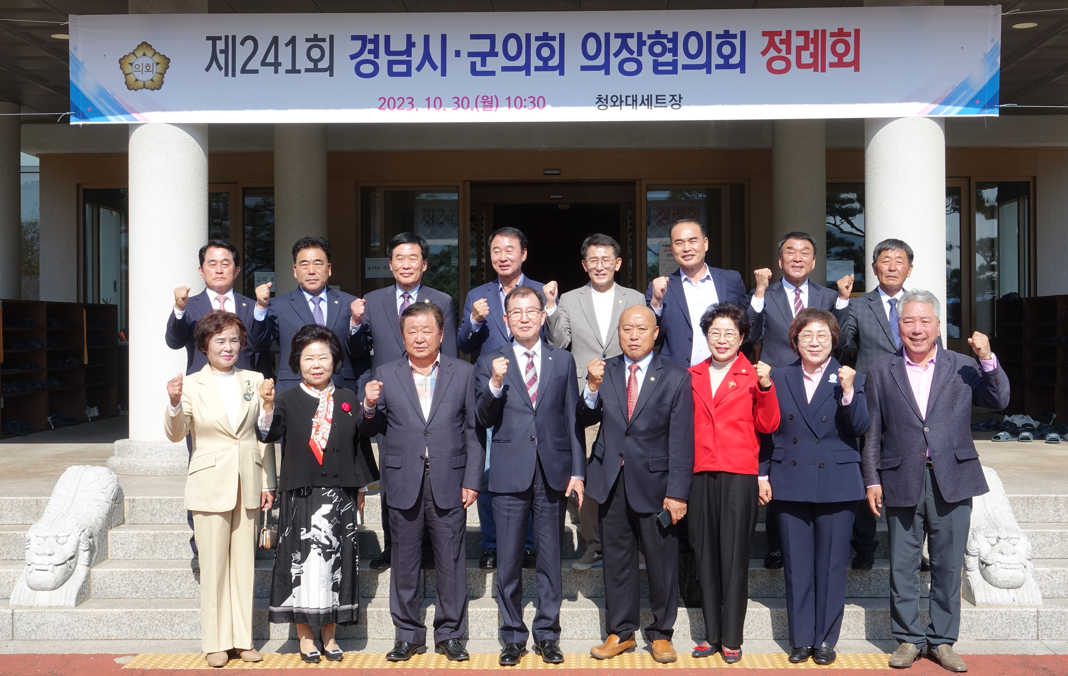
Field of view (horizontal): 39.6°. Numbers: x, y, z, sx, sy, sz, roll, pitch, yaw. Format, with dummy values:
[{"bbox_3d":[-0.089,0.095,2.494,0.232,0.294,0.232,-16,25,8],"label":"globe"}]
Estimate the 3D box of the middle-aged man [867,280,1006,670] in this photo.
[{"bbox_3d":[1.793,0.639,6.626,0.652,1.711,0.430,0,0,6],"label":"middle-aged man"}]

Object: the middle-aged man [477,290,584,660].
[{"bbox_3d":[-0.019,0.622,6.830,0.503,1.728,0.430,0,0,3],"label":"middle-aged man"}]

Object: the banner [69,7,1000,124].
[{"bbox_3d":[0.007,-1.760,9.580,6.010,0.710,0.040,-1,0,2],"label":"banner"}]

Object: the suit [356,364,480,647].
[{"bbox_3d":[-0.526,0.757,6.900,0.582,1.357,0.370,0,0,0],"label":"suit"}]

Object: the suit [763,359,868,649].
[{"bbox_3d":[1.297,0.768,6.830,0.484,1.344,0.350,0,0,3],"label":"suit"}]

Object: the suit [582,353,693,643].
[{"bbox_3d":[0.474,0.731,6.787,0.508,1.325,0.340,0,0,10],"label":"suit"}]

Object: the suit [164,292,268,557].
[{"bbox_3d":[-1.625,0.435,7.630,0.541,1.378,0.360,0,0,-5],"label":"suit"}]

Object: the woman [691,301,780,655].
[{"bbox_3d":[0.930,0.660,6.900,0.427,1.654,0.400,0,0,3],"label":"woman"}]

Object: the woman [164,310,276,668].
[{"bbox_3d":[-1.419,0.684,6.696,0.505,1.616,0.400,0,0,-11],"label":"woman"}]

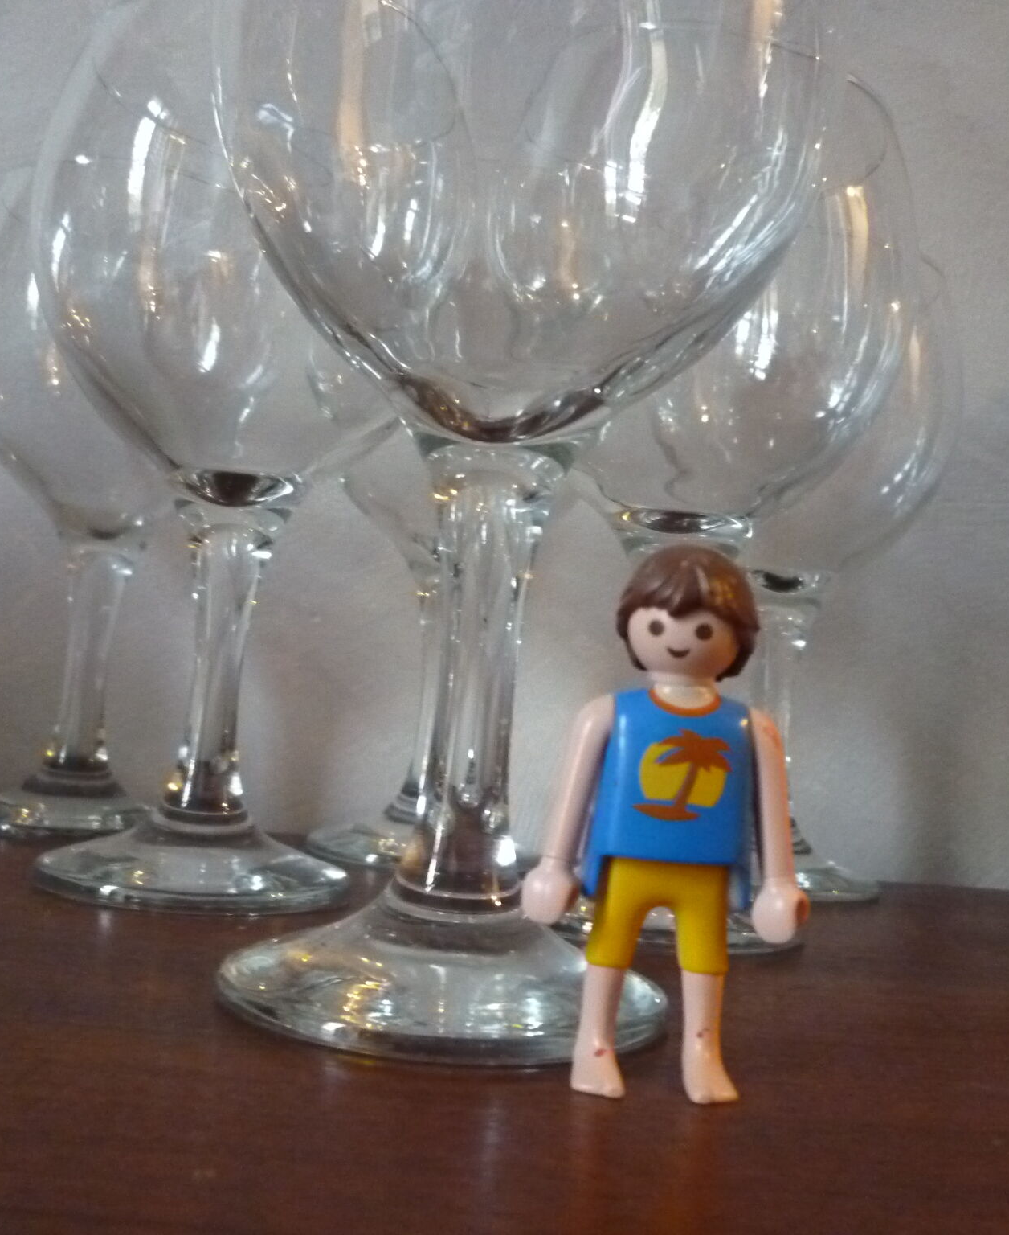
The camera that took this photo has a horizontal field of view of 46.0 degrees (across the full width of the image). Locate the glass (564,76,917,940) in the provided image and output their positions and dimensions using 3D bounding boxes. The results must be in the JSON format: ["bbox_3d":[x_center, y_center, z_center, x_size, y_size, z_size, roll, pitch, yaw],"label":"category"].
[{"bbox_3d":[0.043,-0.026,0.296,0.104,0.202,0.104,5,-4,0],"label":"glass"}]

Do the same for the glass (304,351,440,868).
[{"bbox_3d":[-0.019,-0.023,0.397,0.104,0.202,0.104,5,-4,0],"label":"glass"}]

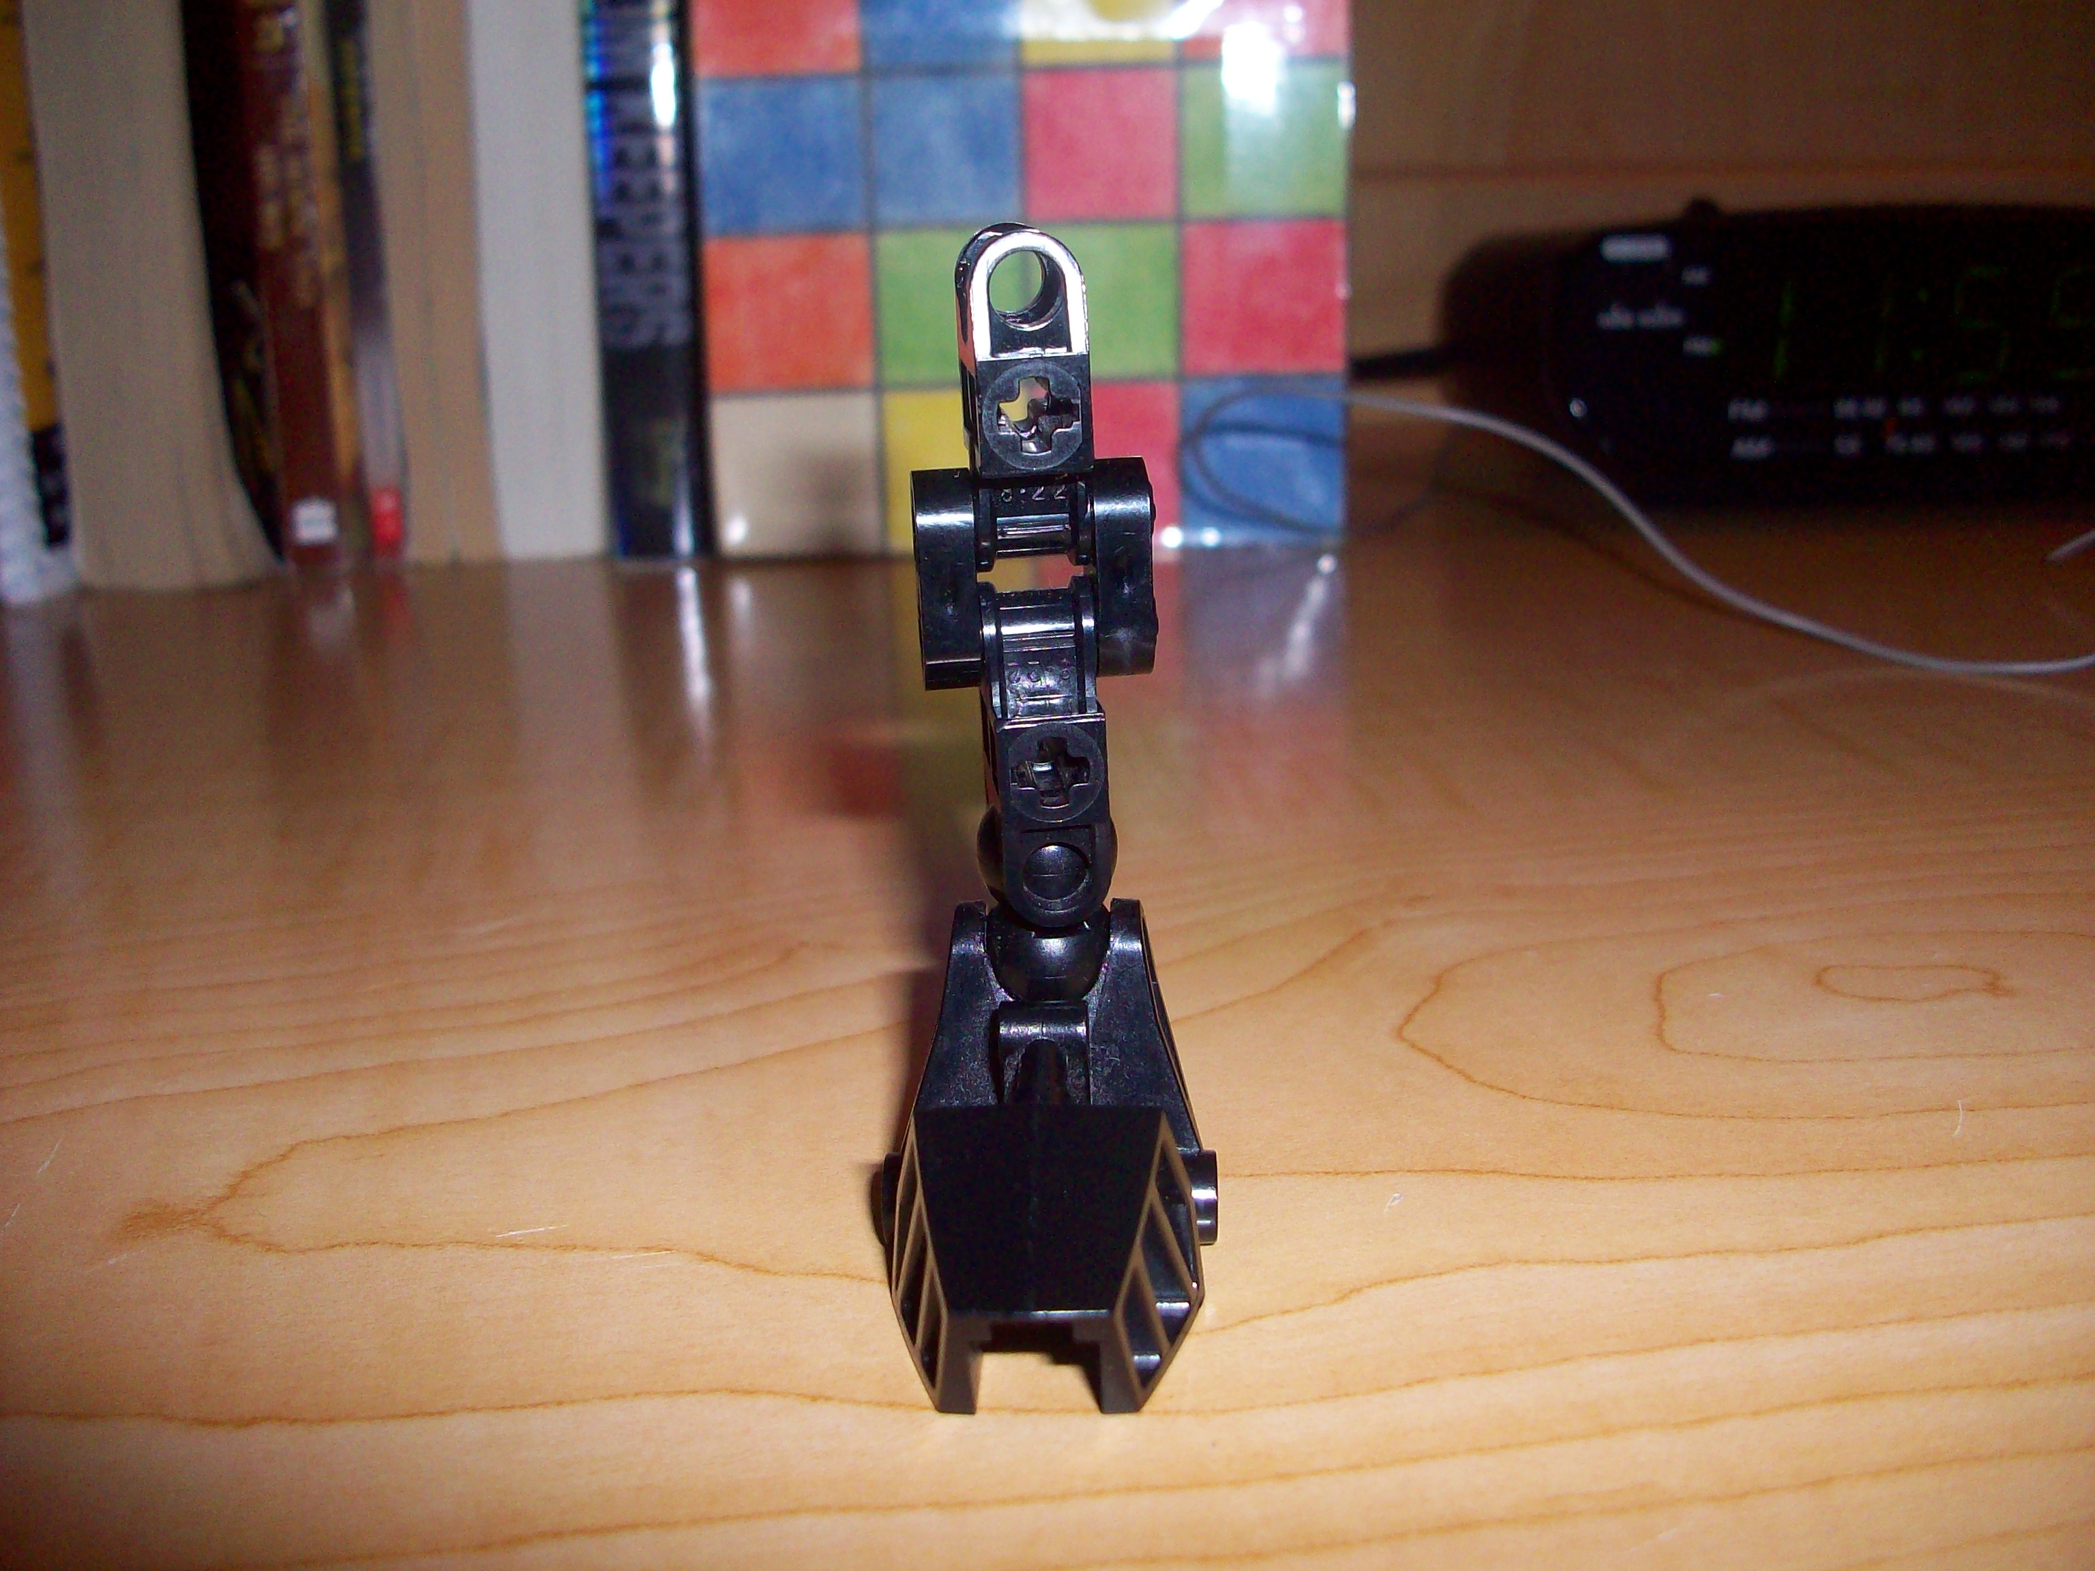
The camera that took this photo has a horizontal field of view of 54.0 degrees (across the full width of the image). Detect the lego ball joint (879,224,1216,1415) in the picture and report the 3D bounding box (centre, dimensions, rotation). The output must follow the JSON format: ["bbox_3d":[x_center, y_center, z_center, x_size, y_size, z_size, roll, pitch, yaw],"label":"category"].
[{"bbox_3d":[0.000,-0.001,0.149,0.024,0.075,0.048,-1,15,4],"label":"lego ball joint"}]

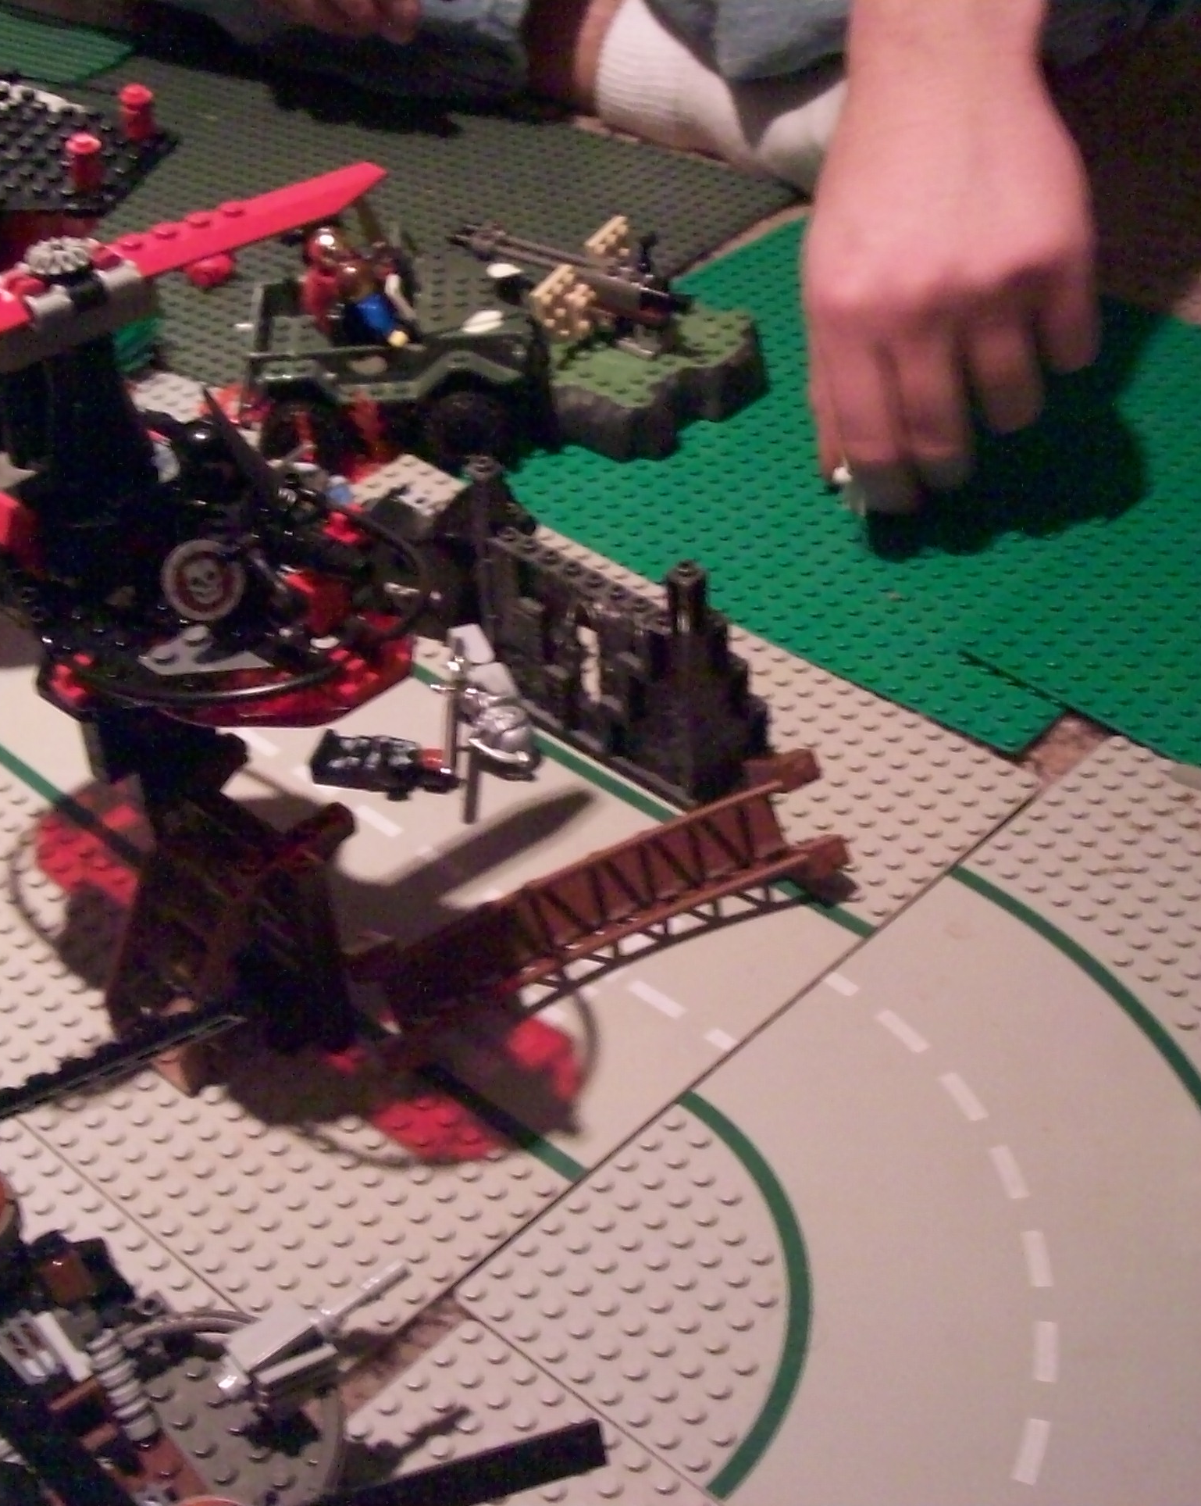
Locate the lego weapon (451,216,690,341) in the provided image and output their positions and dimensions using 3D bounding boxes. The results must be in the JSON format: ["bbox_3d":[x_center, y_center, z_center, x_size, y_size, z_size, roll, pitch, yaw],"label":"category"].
[{"bbox_3d":[-0.008,-0.165,0.727,0.103,0.032,0.065,22,45,27],"label":"lego weapon"}]

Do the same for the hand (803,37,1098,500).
[{"bbox_3d":[0.107,-0.150,0.651,0.088,0.110,0.138,1,40,5],"label":"hand"}]

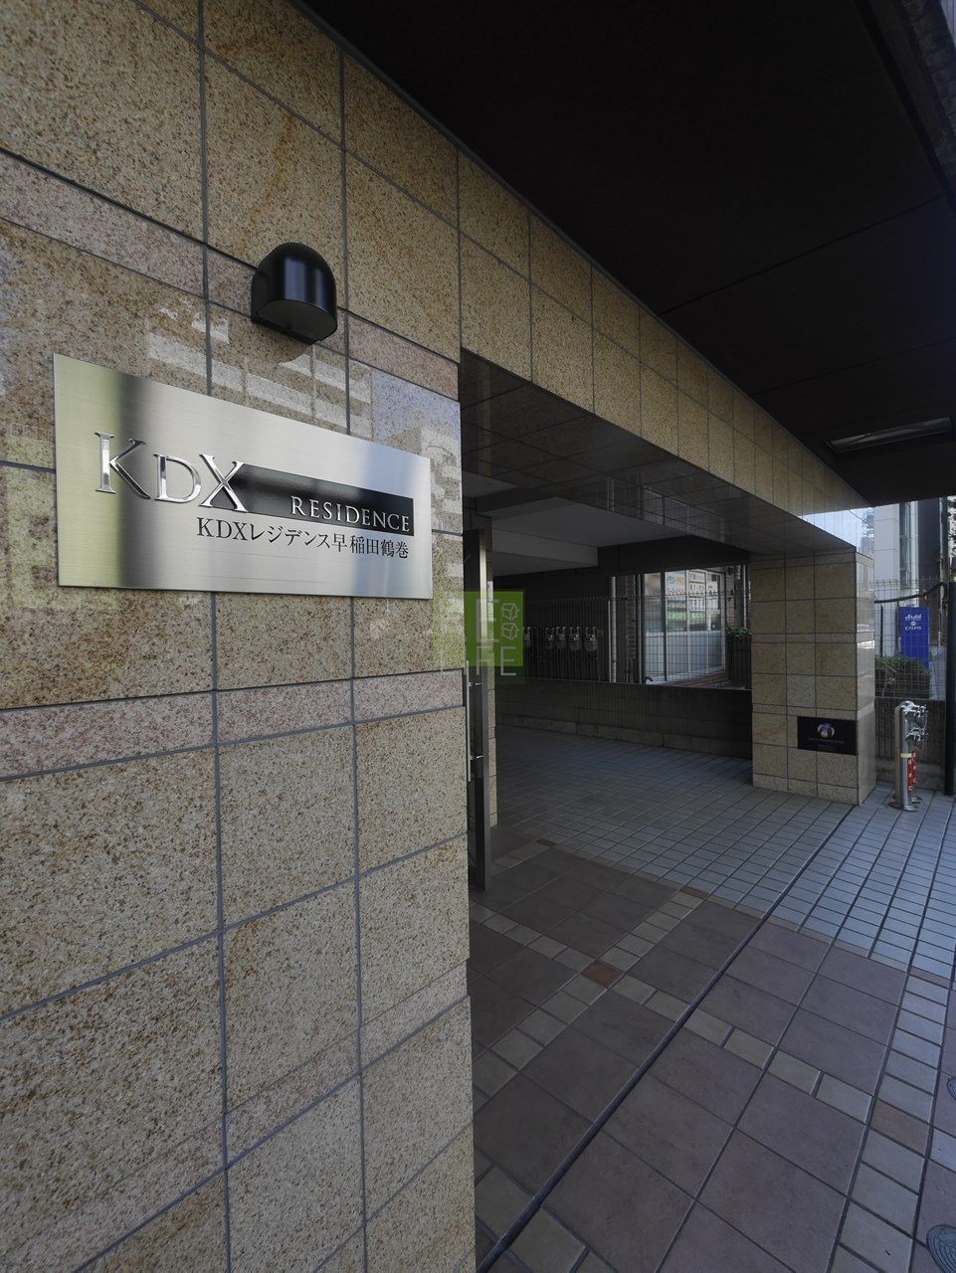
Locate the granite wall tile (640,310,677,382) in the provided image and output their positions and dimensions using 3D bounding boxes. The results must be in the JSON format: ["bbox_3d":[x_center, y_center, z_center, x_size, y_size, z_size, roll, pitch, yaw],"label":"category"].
[{"bbox_3d":[0.639,-1.024,2.116,0.028,0.177,0.304,-1,1,42],"label":"granite wall tile"}]

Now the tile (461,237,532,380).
[{"bbox_3d":[0.039,-0.788,1.442,0.028,0.252,0.266,-1,1,42],"label":"tile"}]

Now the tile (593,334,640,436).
[{"bbox_3d":[0.437,-0.799,1.887,0.028,0.252,0.304,-1,1,42],"label":"tile"}]

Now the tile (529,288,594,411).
[{"bbox_3d":[0.232,-0.790,1.656,0.030,0.253,0.310,0,1,42],"label":"tile"}]

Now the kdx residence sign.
[{"bbox_3d":[-0.318,-0.221,1.003,0.015,0.296,0.664,0,1,42],"label":"kdx residence sign"}]

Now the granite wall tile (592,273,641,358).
[{"bbox_3d":[0.433,-1.018,1.885,0.028,0.177,0.304,-1,1,42],"label":"granite wall tile"}]

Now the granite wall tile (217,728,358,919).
[{"bbox_3d":[-0.326,0.311,1.020,0.028,0.286,0.254,-1,1,42],"label":"granite wall tile"}]

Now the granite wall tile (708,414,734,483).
[{"bbox_3d":[1.055,-0.816,2.578,0.028,0.252,0.304,-1,1,42],"label":"granite wall tile"}]

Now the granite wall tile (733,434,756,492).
[{"bbox_3d":[1.261,-0.821,2.808,0.028,0.252,0.304,-1,1,42],"label":"granite wall tile"}]

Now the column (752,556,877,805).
[{"bbox_3d":[3.164,0.333,5.560,0.871,2.178,0.821,0,1,42],"label":"column"}]

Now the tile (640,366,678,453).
[{"bbox_3d":[0.643,-0.801,2.116,0.030,0.253,0.302,0,1,42],"label":"tile"}]

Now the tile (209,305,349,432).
[{"bbox_3d":[-0.338,-0.369,1.015,0.030,0.293,0.253,0,1,42],"label":"tile"}]

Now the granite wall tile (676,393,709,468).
[{"bbox_3d":[0.848,-0.807,2.346,0.030,0.253,0.303,0,1,42],"label":"granite wall tile"}]

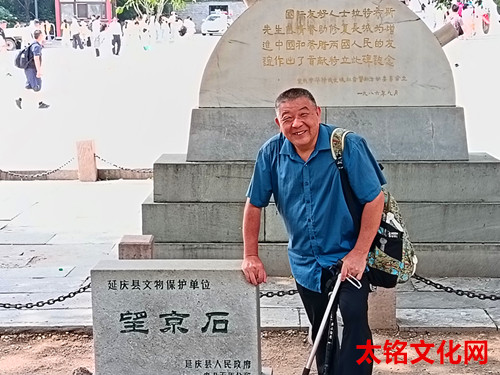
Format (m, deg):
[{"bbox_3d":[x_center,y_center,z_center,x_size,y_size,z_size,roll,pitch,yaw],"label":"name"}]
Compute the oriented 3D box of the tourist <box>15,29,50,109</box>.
[{"bbox_3d":[-4.719,-2.575,20.058,0.690,1.690,0.500,-4,10,-19],"label":"tourist"}]

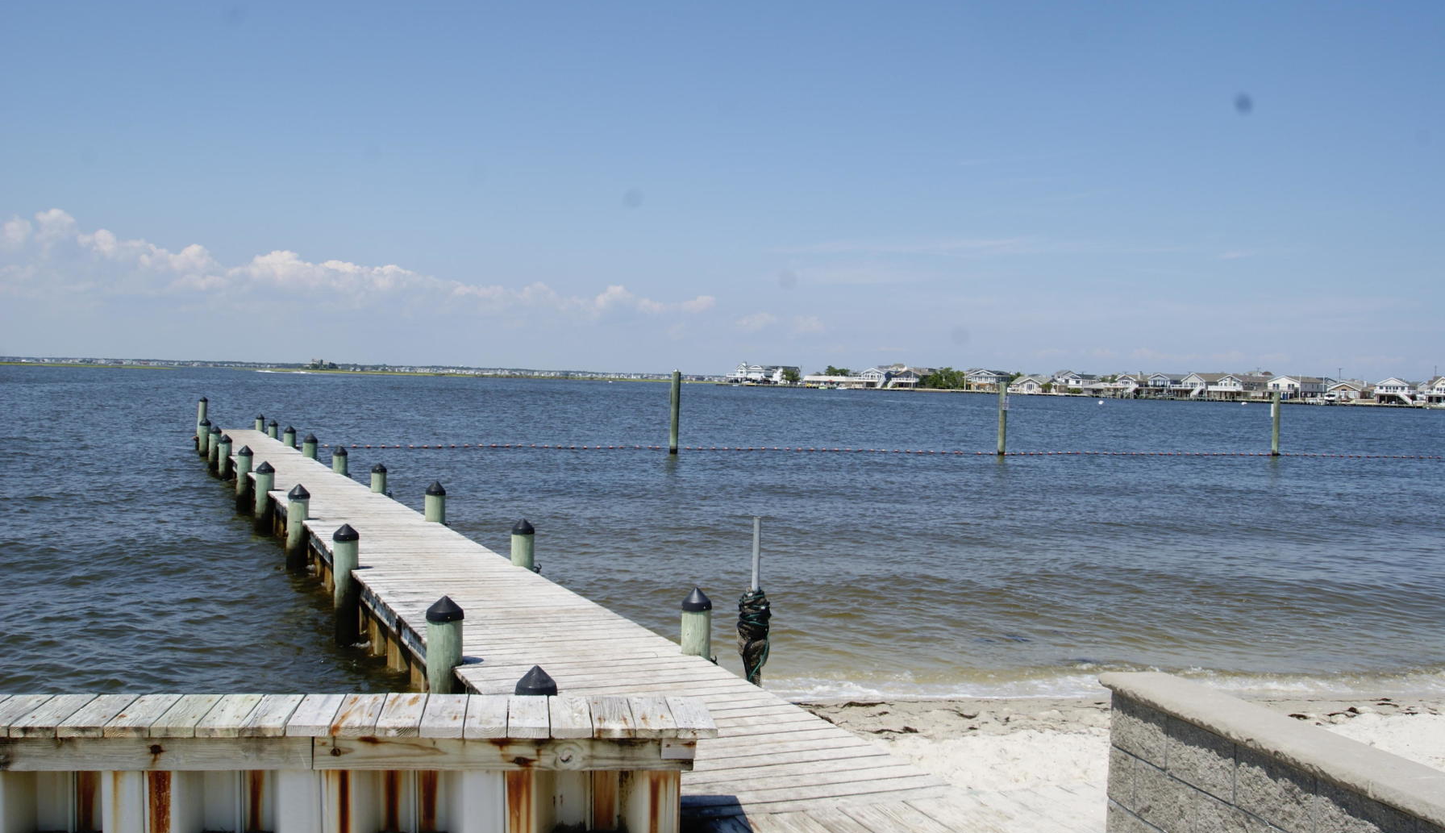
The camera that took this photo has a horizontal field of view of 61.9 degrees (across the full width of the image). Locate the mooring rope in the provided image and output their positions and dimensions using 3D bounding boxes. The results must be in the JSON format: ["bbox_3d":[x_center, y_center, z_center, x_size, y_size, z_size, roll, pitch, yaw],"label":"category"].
[{"bbox_3d":[7.696,1.121,37.881,37.800,0.150,0.400,1,2,-16],"label":"mooring rope"}]

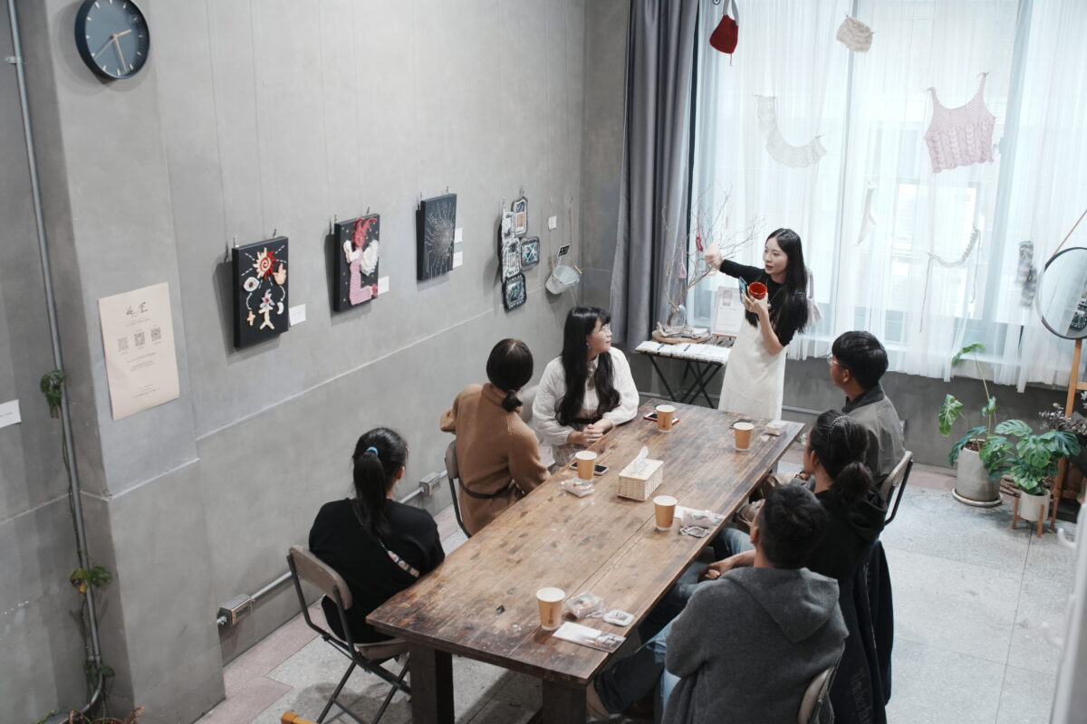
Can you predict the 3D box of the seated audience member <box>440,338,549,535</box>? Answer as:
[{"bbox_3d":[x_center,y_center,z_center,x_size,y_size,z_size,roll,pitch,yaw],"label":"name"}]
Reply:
[{"bbox_3d":[-0.061,0.508,4.784,0.550,1.270,0.680,15,23,42],"label":"seated audience member"}]

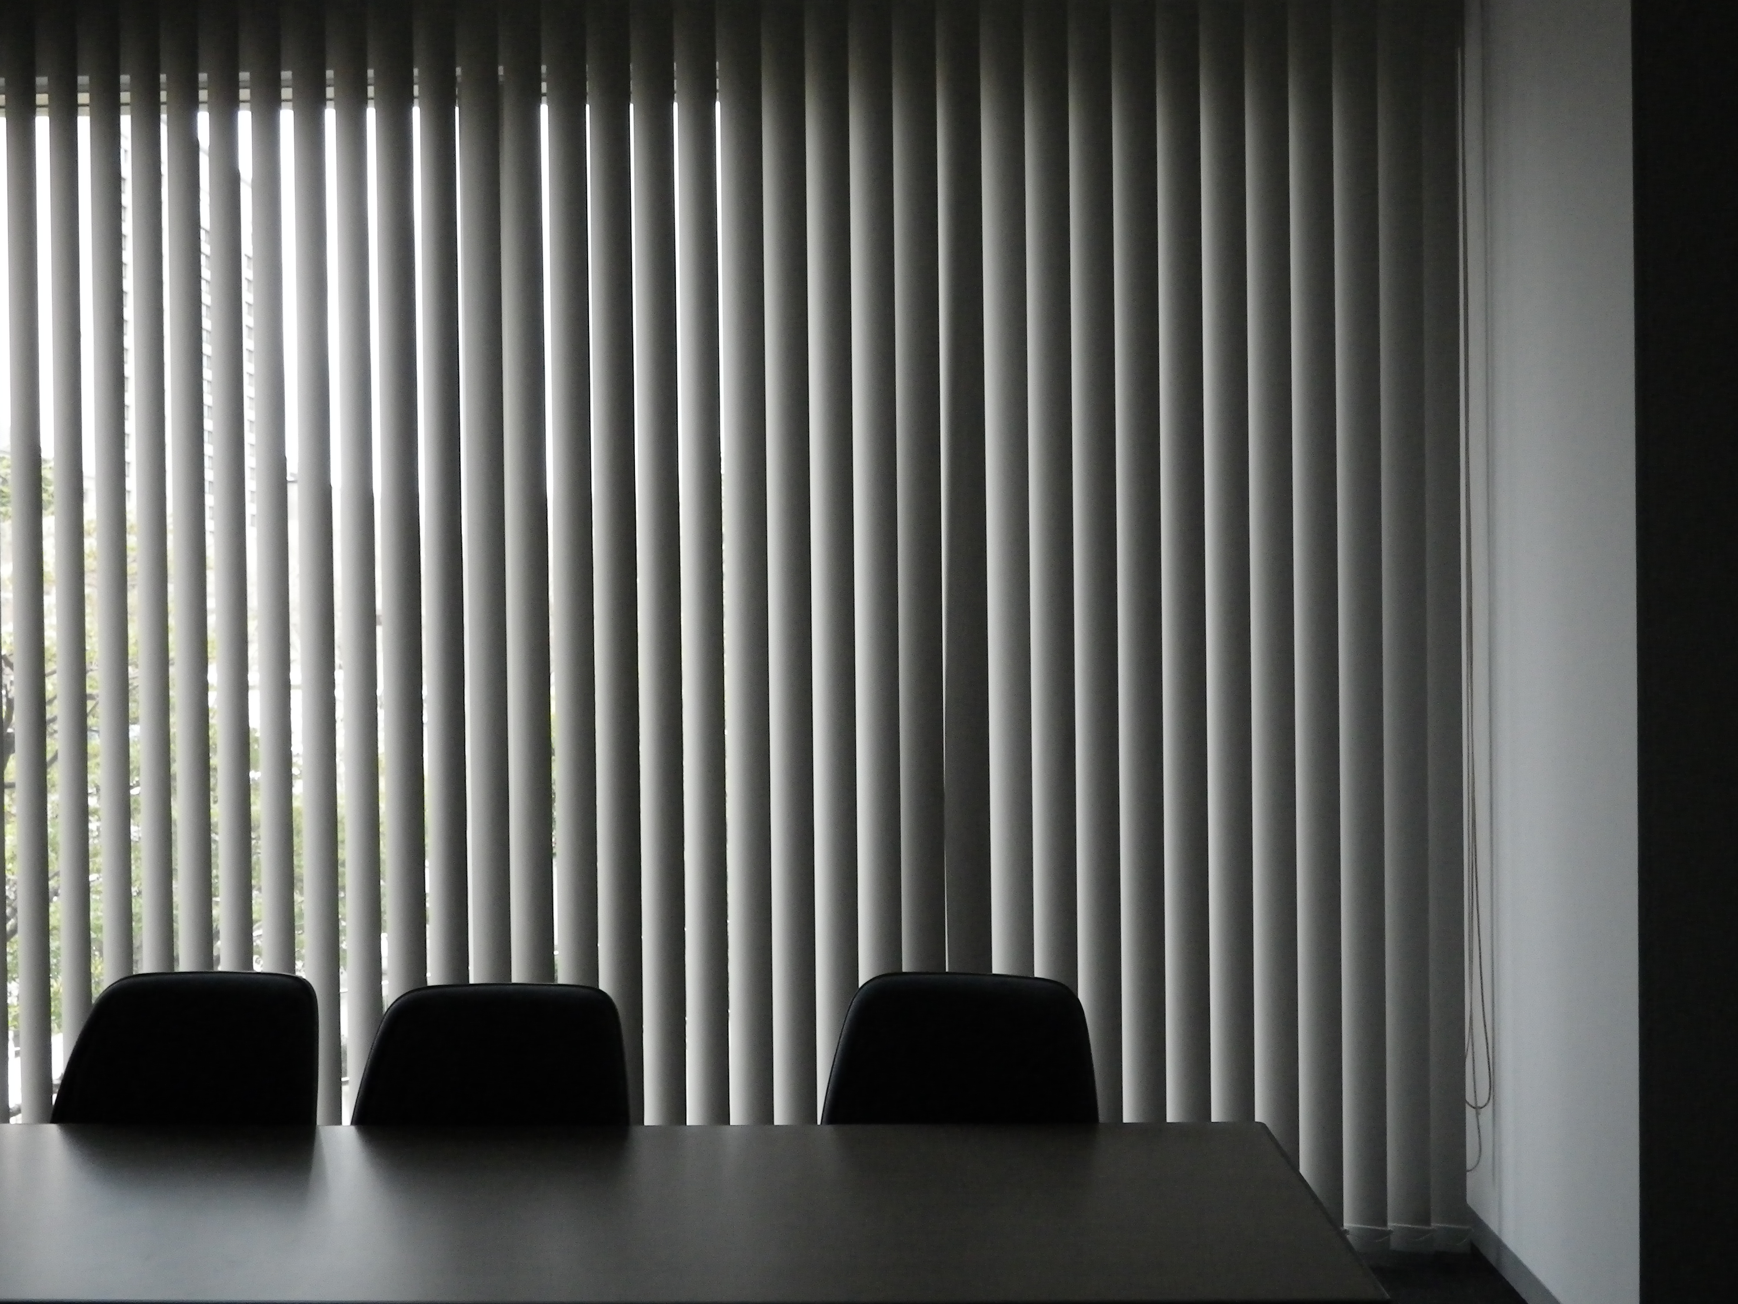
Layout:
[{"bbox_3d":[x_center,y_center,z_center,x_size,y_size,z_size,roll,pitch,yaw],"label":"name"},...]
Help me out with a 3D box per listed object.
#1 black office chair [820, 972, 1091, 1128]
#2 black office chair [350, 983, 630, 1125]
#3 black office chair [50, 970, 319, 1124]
[{"bbox_3d":[0.094,0.952,2.444,0.500,0.885,0.560,-1,1,16],"label":"black office chair"},{"bbox_3d":[-0.580,0.961,2.408,0.500,0.885,0.560,-1,1,2],"label":"black office chair"},{"bbox_3d":[-1.095,0.966,2.538,0.500,0.885,0.560,-1,1,5],"label":"black office chair"}]

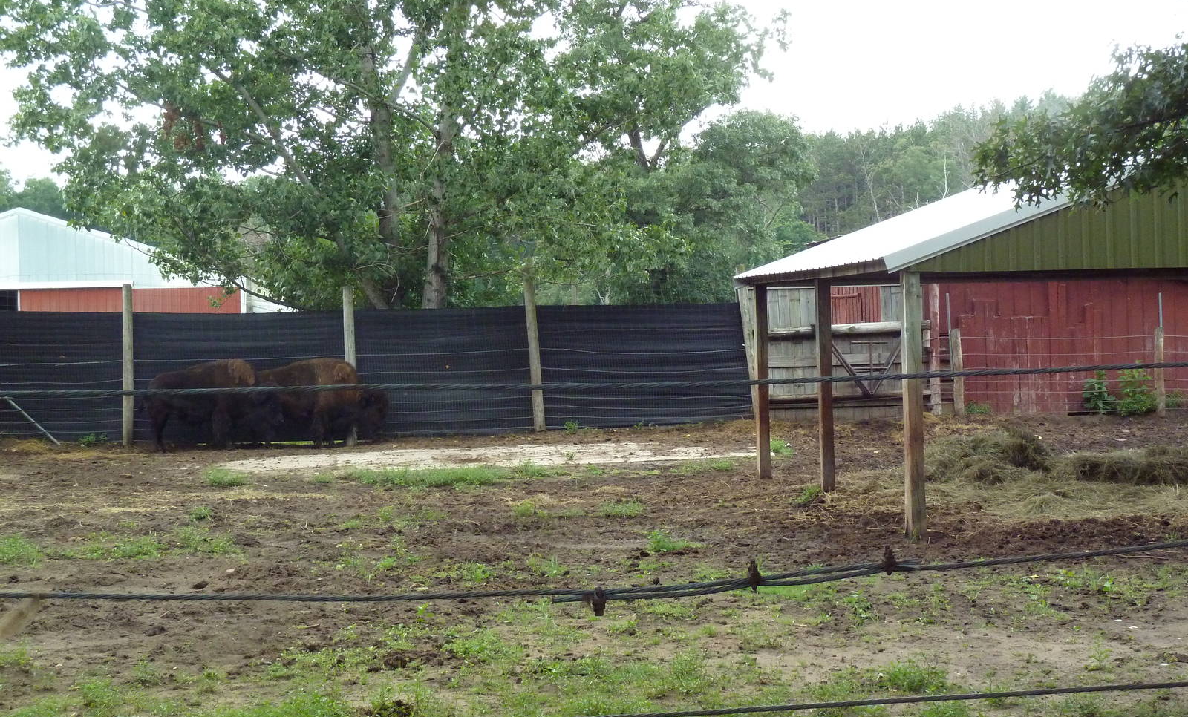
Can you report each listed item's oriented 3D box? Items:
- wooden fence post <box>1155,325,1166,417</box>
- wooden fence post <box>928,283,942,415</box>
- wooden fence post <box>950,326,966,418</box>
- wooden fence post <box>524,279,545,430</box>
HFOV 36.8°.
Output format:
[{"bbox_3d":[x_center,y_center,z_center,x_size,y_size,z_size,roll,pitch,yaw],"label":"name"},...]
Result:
[{"bbox_3d":[10.349,0.250,32.584,0.156,1.653,0.156,-2,1,0],"label":"wooden fence post"},{"bbox_3d":[6.299,-0.206,32.876,0.171,2.494,0.171,-1,1,0],"label":"wooden fence post"},{"bbox_3d":[6.644,0.244,32.585,0.164,1.607,0.164,-3,1,0],"label":"wooden fence post"},{"bbox_3d":[-1.013,-0.073,30.774,0.181,2.690,0.181,-4,1,0],"label":"wooden fence post"}]

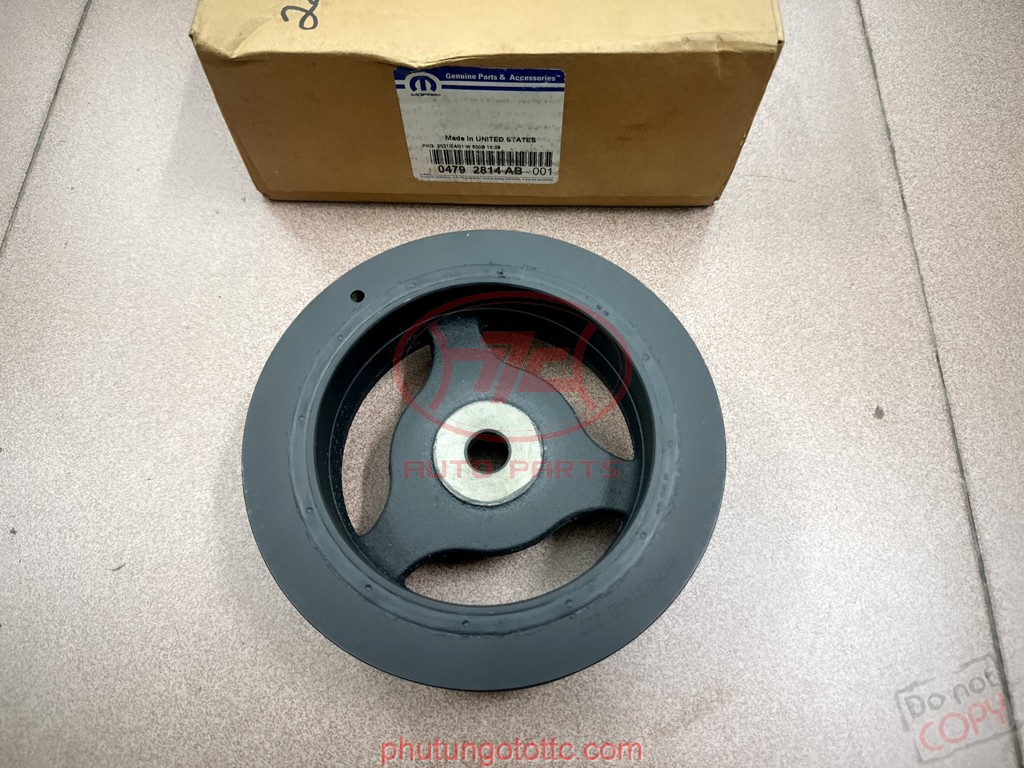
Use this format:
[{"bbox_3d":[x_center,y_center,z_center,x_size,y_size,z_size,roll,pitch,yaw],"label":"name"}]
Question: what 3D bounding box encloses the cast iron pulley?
[{"bbox_3d":[-0.009,0.024,0.262,0.164,0.043,0.164,0,67,0],"label":"cast iron pulley"}]

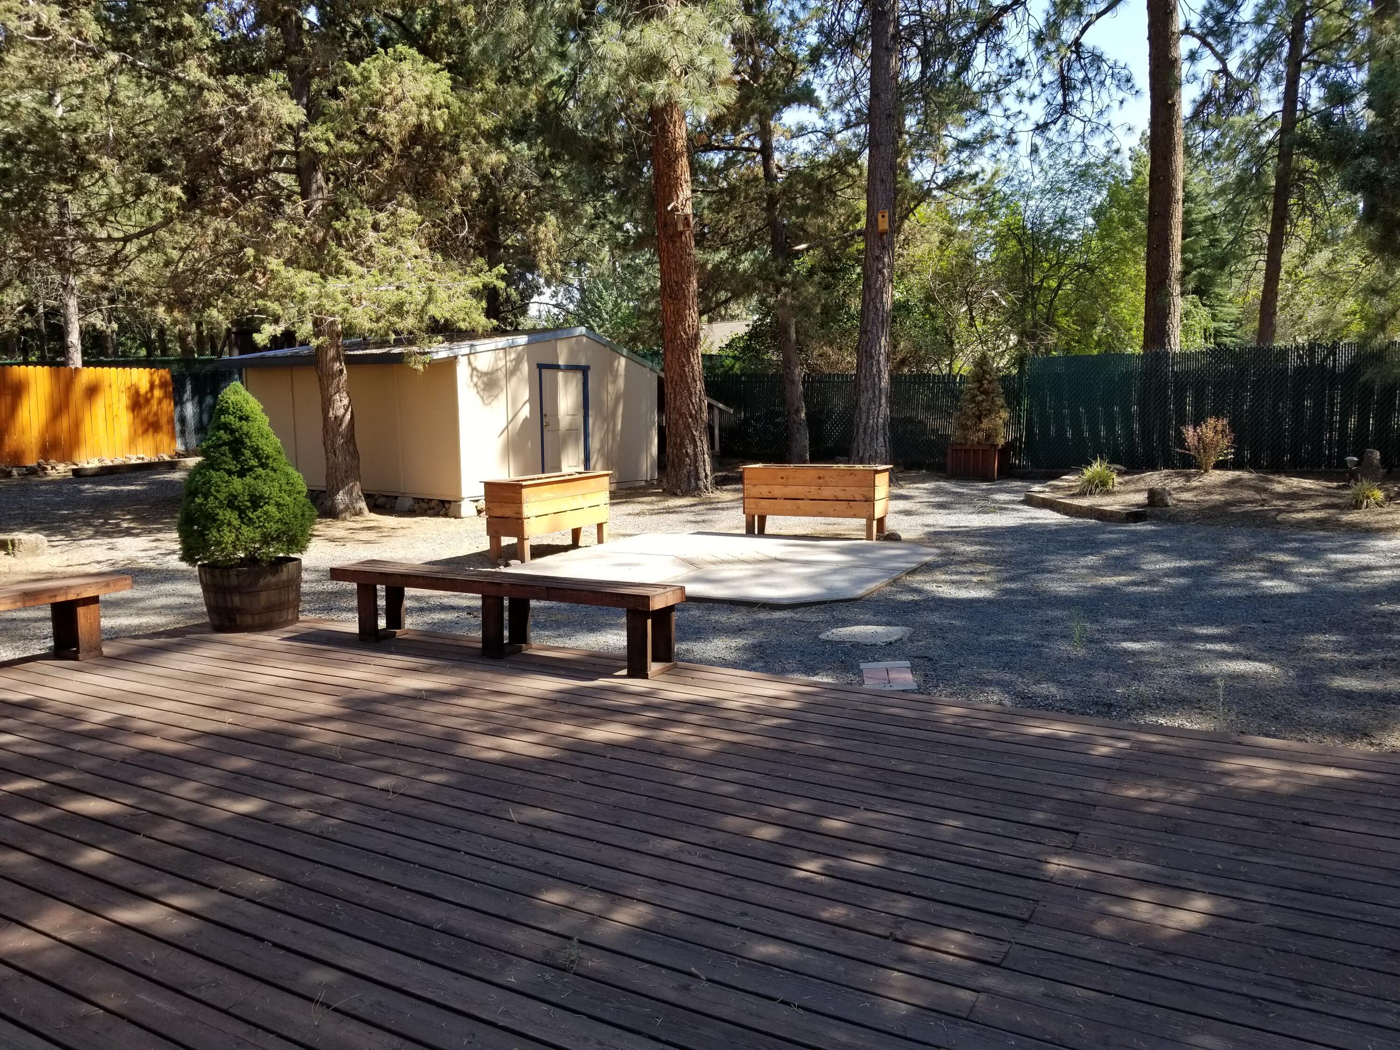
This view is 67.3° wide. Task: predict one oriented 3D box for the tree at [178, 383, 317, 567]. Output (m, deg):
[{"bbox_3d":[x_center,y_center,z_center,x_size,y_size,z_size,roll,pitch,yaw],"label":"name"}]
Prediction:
[{"bbox_3d":[-3.063,-0.361,7.130,0.872,1.203,0.872,-3,8,-23],"label":"tree"}]

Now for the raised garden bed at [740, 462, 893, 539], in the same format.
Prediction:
[{"bbox_3d":[1.345,-0.276,12.095,1.610,0.785,0.699,3,8,23],"label":"raised garden bed"}]

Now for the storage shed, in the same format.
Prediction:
[{"bbox_3d":[-4.152,-1.889,17.805,5.150,2.690,5.500,4,8,33],"label":"storage shed"}]

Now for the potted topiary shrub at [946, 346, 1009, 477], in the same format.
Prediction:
[{"bbox_3d":[5.205,-2.038,19.495,0.950,2.380,0.950,4,8,33],"label":"potted topiary shrub"}]

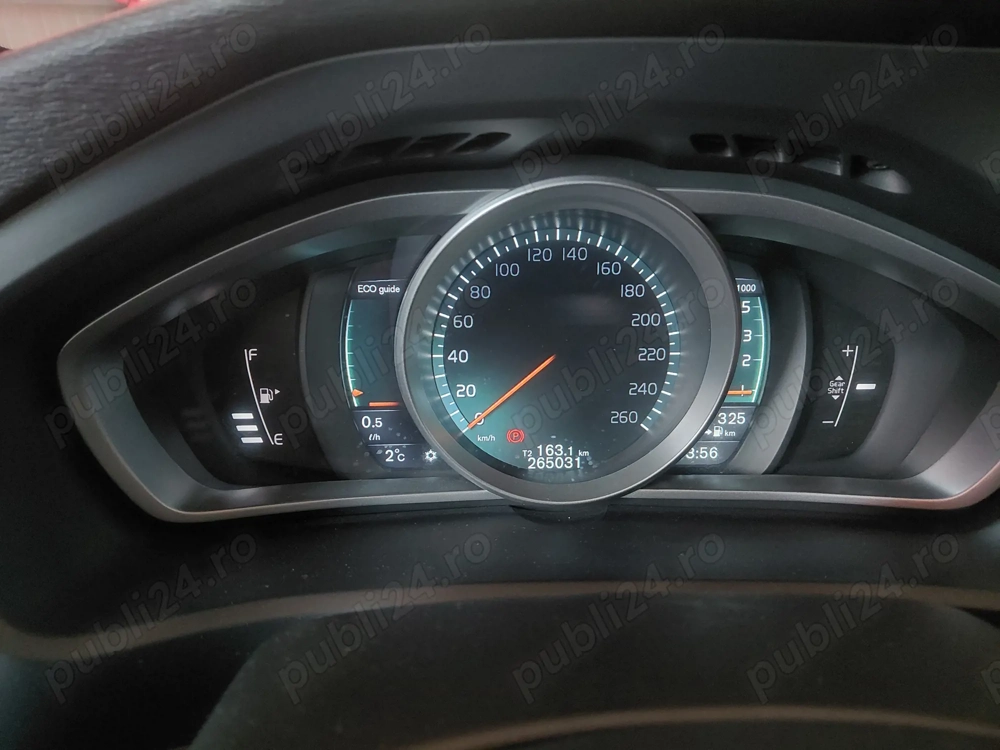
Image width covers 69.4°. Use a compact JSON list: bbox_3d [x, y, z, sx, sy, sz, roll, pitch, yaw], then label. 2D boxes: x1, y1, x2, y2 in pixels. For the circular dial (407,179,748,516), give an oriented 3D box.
[{"bbox_3d":[0.025,-0.012,0.281,0.128,0.128,0.032,-1,12,-3],"label":"circular dial"}]

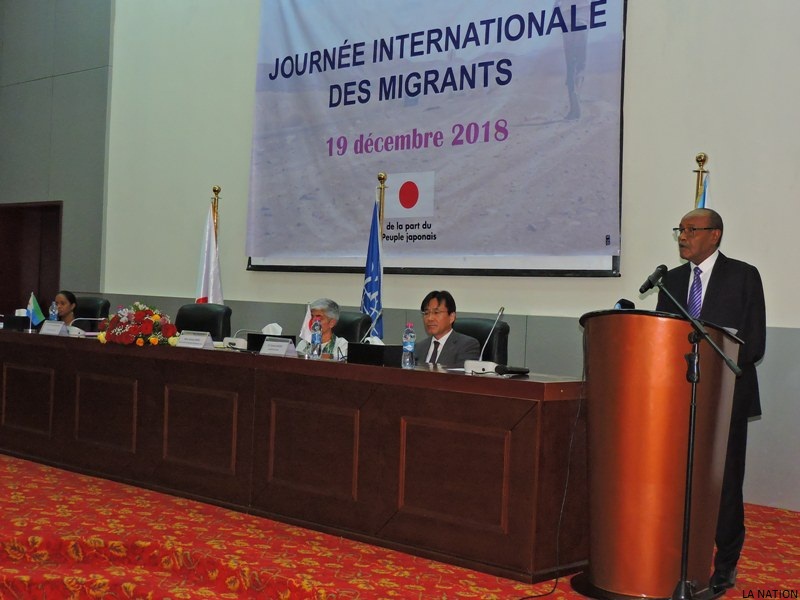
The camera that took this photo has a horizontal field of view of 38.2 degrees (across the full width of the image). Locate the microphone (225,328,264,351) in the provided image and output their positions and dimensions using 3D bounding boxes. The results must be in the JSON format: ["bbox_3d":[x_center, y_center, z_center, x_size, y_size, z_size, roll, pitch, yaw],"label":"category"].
[{"bbox_3d":[-0.957,0.238,7.184,0.130,0.130,0.290,2,0,43],"label":"microphone"}]

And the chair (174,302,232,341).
[{"bbox_3d":[-1.619,0.605,8.319,0.640,1.130,0.660,2,0,43],"label":"chair"}]

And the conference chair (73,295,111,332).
[{"bbox_3d":[-2.774,0.557,9.411,0.640,1.130,0.660,2,0,43],"label":"conference chair"}]

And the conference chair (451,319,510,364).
[{"bbox_3d":[0.211,0.680,6.589,0.640,1.130,0.660,2,0,43],"label":"conference chair"}]

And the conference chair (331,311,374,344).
[{"bbox_3d":[-0.602,0.646,7.358,0.640,1.130,0.660,2,0,43],"label":"conference chair"}]

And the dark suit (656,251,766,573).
[{"bbox_3d":[1.423,0.515,5.268,0.360,1.440,0.520,2,0,-42],"label":"dark suit"}]

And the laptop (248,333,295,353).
[{"bbox_3d":[-0.703,0.254,6.710,0.410,0.120,0.200,2,0,43],"label":"laptop"}]

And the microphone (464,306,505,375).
[{"bbox_3d":[0.423,0.200,5.539,0.130,0.320,0.220,2,0,43],"label":"microphone"}]

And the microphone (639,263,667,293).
[{"bbox_3d":[1.090,-0.088,4.970,0.050,0.050,0.200,-3,30,45],"label":"microphone"}]

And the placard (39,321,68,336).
[{"bbox_3d":[-2.388,0.200,8.041,0.250,0.090,0.090,2,0,43],"label":"placard"}]

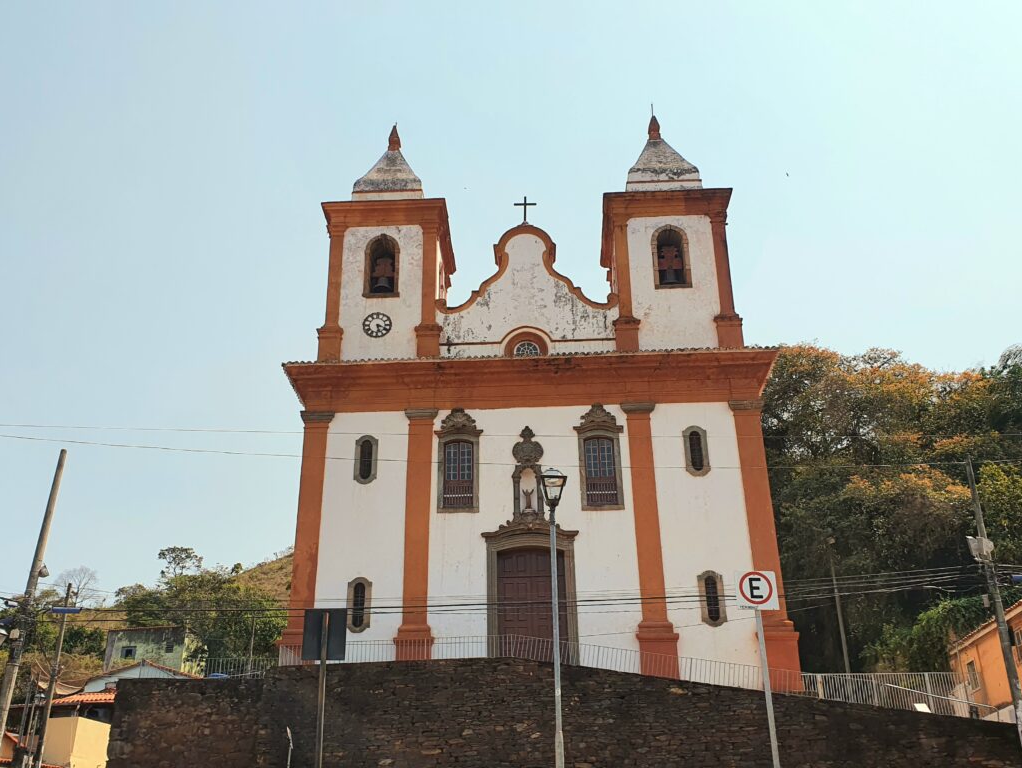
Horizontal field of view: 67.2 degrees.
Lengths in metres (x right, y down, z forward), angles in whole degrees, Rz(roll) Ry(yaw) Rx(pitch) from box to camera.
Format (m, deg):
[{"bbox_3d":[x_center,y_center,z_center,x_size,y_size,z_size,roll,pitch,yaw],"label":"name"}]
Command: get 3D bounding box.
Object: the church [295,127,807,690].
[{"bbox_3d":[1.080,2.432,40.969,18.600,26.200,24.000,-2,-21,2],"label":"church"}]

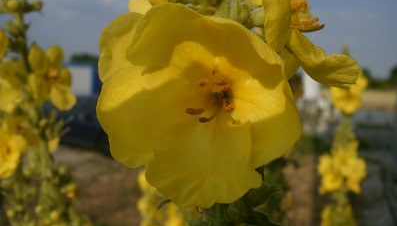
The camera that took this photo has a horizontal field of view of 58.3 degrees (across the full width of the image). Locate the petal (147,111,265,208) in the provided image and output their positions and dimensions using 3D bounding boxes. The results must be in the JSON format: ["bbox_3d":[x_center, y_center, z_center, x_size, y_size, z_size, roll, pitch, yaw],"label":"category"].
[{"bbox_3d":[0.002,0.012,0.092,0.028,0.024,0.010,0,-15,5],"label":"petal"}]

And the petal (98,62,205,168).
[{"bbox_3d":[-0.012,0.001,0.092,0.028,0.026,0.010,-1,-3,-9],"label":"petal"}]

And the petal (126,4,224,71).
[{"bbox_3d":[-0.006,-0.019,0.090,0.024,0.014,0.012,-1,27,-7],"label":"petal"}]

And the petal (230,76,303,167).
[{"bbox_3d":[0.017,0.002,0.093,0.015,0.024,0.009,3,-4,34],"label":"petal"}]

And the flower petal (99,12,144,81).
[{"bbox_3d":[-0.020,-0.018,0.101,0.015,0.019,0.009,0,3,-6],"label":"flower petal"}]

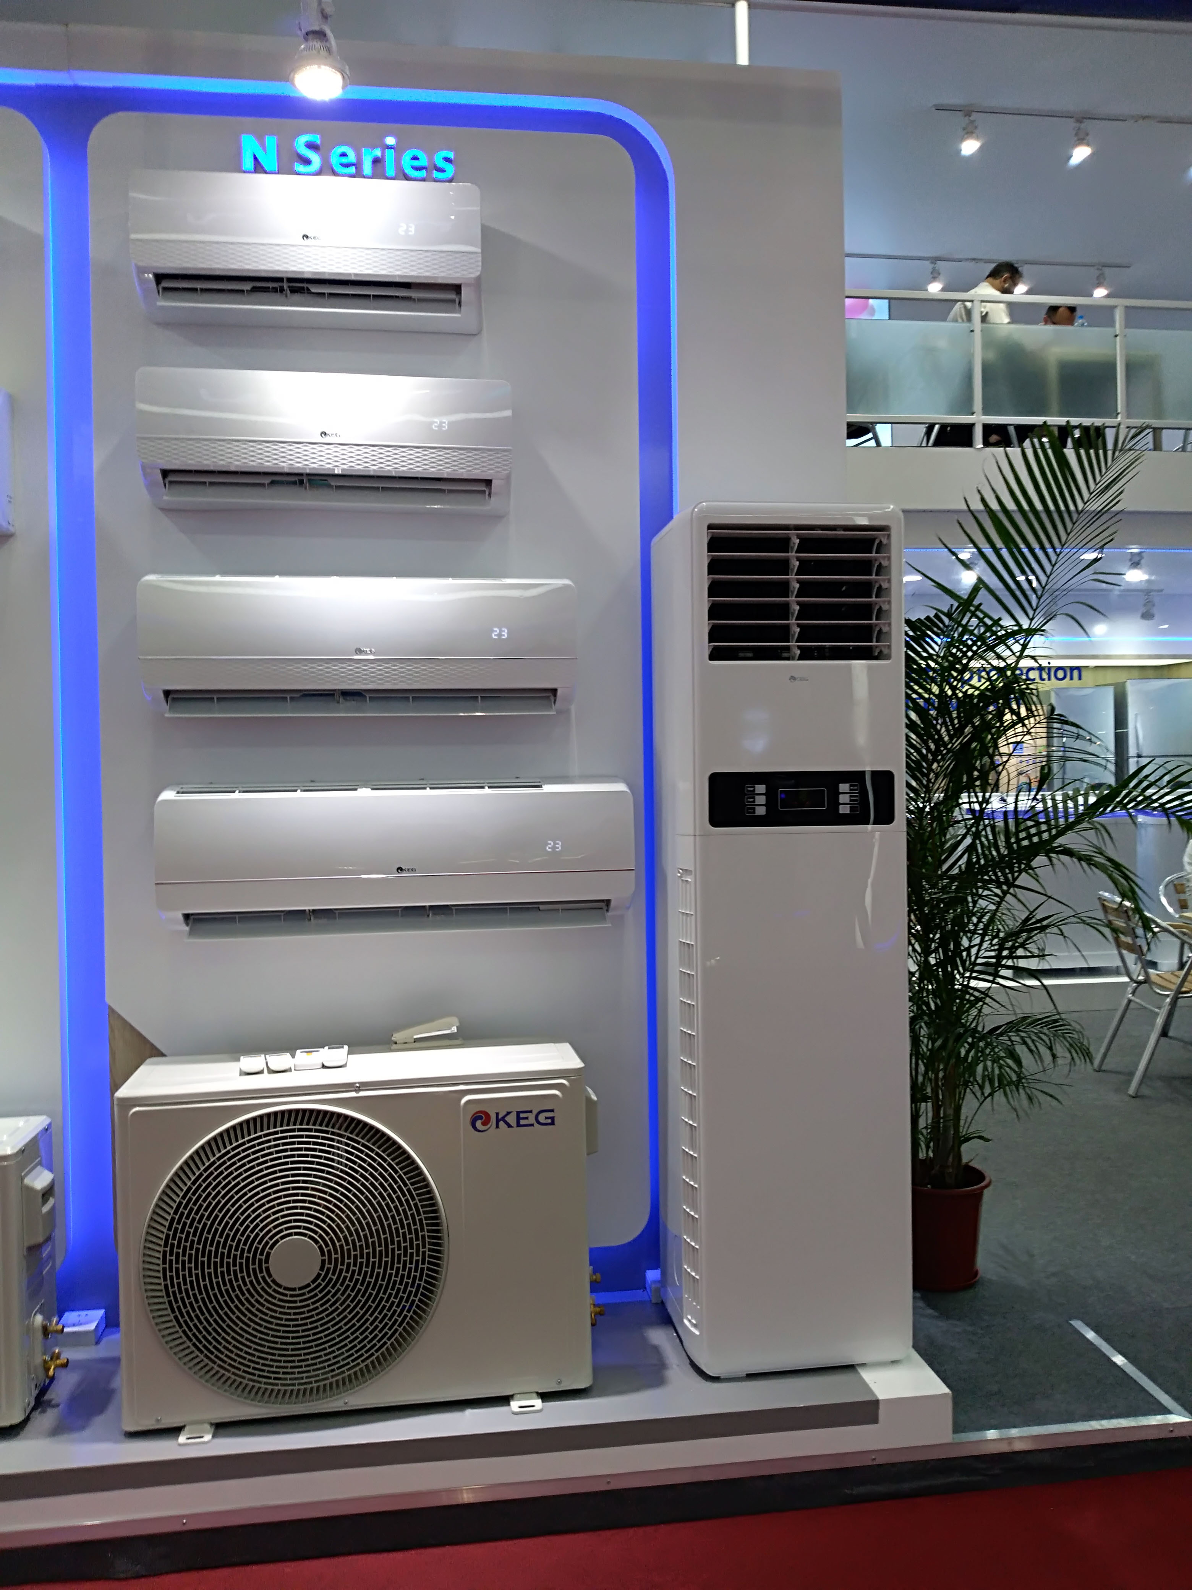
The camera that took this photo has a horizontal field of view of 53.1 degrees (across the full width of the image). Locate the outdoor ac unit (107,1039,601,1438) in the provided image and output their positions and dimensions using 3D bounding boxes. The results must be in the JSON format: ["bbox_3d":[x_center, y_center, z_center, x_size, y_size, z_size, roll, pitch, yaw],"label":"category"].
[{"bbox_3d":[-0.478,0.883,2.473,0.900,0.663,0.310,-1,1,-9],"label":"outdoor ac unit"}]

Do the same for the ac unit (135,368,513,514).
[{"bbox_3d":[-0.579,-0.765,2.611,0.783,0.270,0.190,-1,1,-7],"label":"ac unit"}]

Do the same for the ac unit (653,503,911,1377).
[{"bbox_3d":[0.402,0.297,2.662,0.450,1.801,0.375,-1,1,-9],"label":"ac unit"}]

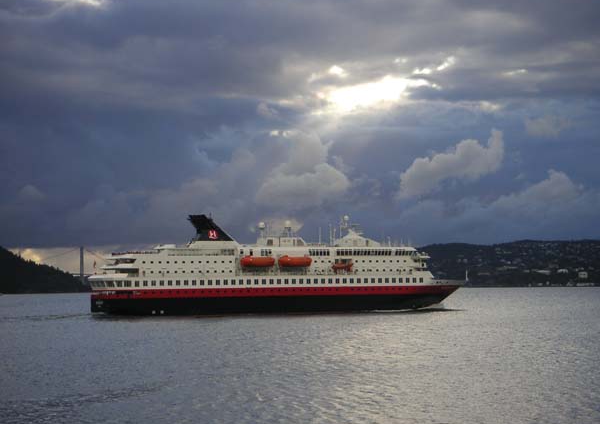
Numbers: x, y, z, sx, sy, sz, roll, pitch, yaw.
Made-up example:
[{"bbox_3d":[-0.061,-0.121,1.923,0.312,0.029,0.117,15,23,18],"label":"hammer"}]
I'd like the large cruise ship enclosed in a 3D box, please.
[{"bbox_3d":[-2.349,15.880,423.551,122.800,29.200,19.500,1,-3,-27],"label":"large cruise ship"}]

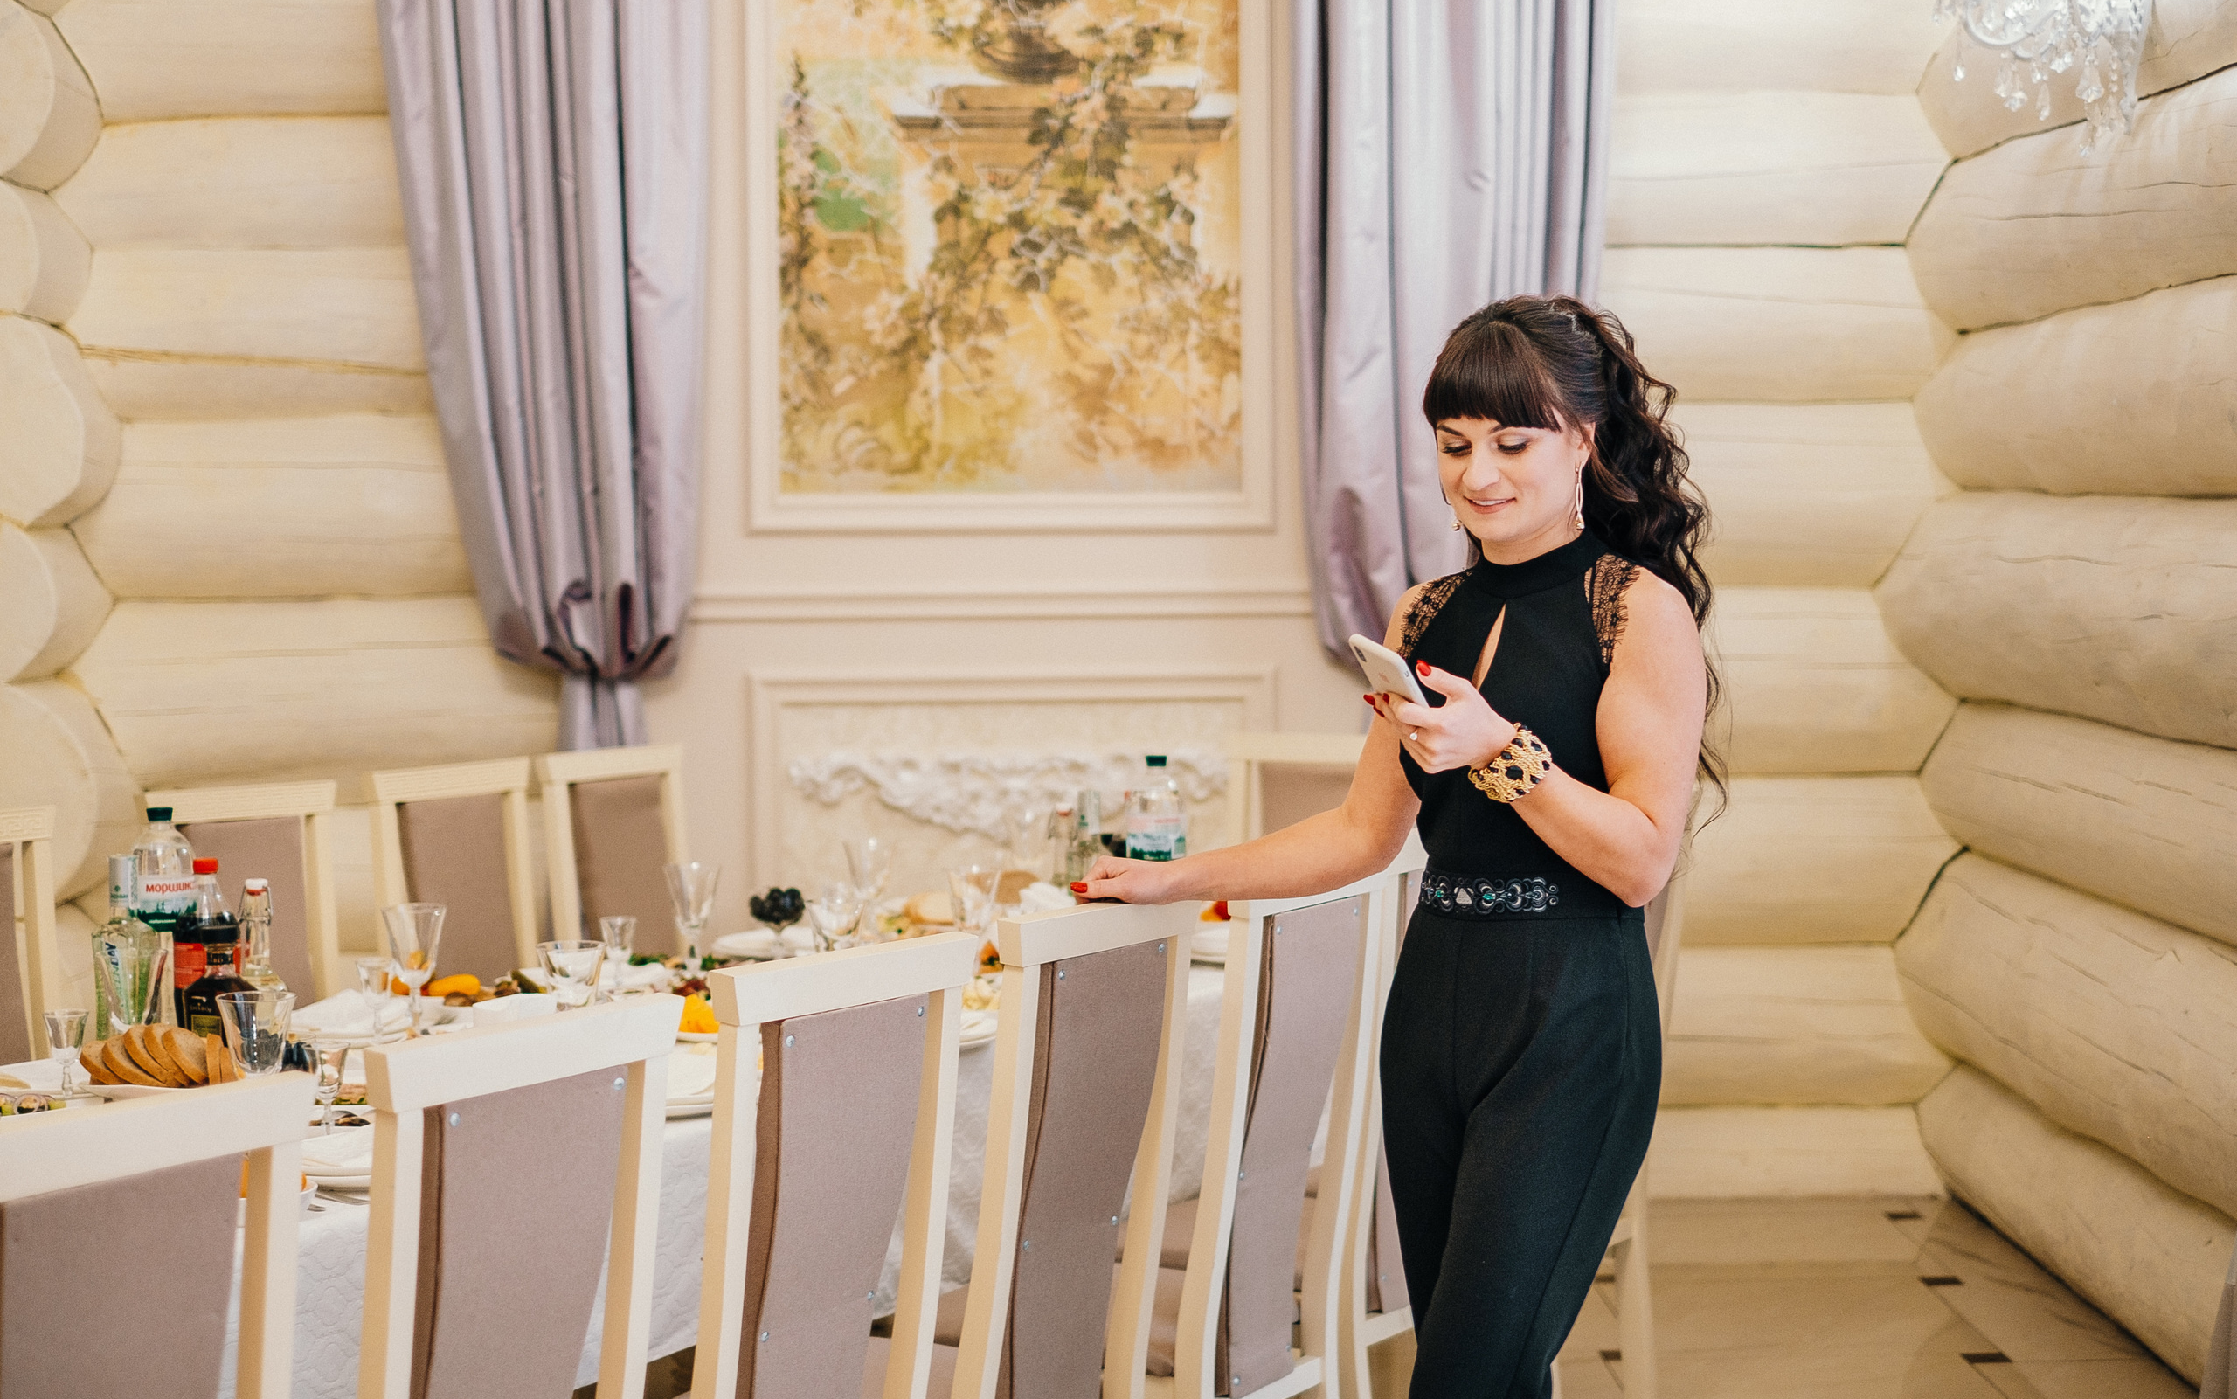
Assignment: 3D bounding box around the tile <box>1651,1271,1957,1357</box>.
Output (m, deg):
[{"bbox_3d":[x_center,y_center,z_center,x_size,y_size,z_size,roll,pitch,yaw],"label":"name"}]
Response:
[{"bbox_3d":[1.200,1.105,5.880,0.600,0.012,0.600,0,3,0],"label":"tile"}]

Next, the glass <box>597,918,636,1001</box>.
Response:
[{"bbox_3d":[-0.714,0.370,4.702,0.052,0.110,0.052,0,3,0],"label":"glass"}]

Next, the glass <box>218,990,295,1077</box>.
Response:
[{"bbox_3d":[-1.057,0.415,4.045,0.095,0.100,0.095,0,3,0],"label":"glass"}]

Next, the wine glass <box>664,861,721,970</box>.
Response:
[{"bbox_3d":[-0.631,0.331,4.887,0.085,0.166,0.085,0,3,0],"label":"wine glass"}]

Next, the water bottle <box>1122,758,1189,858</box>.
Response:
[{"bbox_3d":[0.057,0.245,4.888,0.088,0.320,0.088,0,3,1],"label":"water bottle"}]

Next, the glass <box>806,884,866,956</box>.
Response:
[{"bbox_3d":[-0.425,0.356,4.987,0.095,0.100,0.095,0,3,0],"label":"glass"}]

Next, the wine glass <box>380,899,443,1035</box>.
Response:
[{"bbox_3d":[-0.915,0.356,4.285,0.083,0.175,0.083,0,3,0],"label":"wine glass"}]

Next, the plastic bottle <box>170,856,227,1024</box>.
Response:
[{"bbox_3d":[-1.088,0.334,3.937,0.086,0.285,0.086,-1,3,-11],"label":"plastic bottle"}]

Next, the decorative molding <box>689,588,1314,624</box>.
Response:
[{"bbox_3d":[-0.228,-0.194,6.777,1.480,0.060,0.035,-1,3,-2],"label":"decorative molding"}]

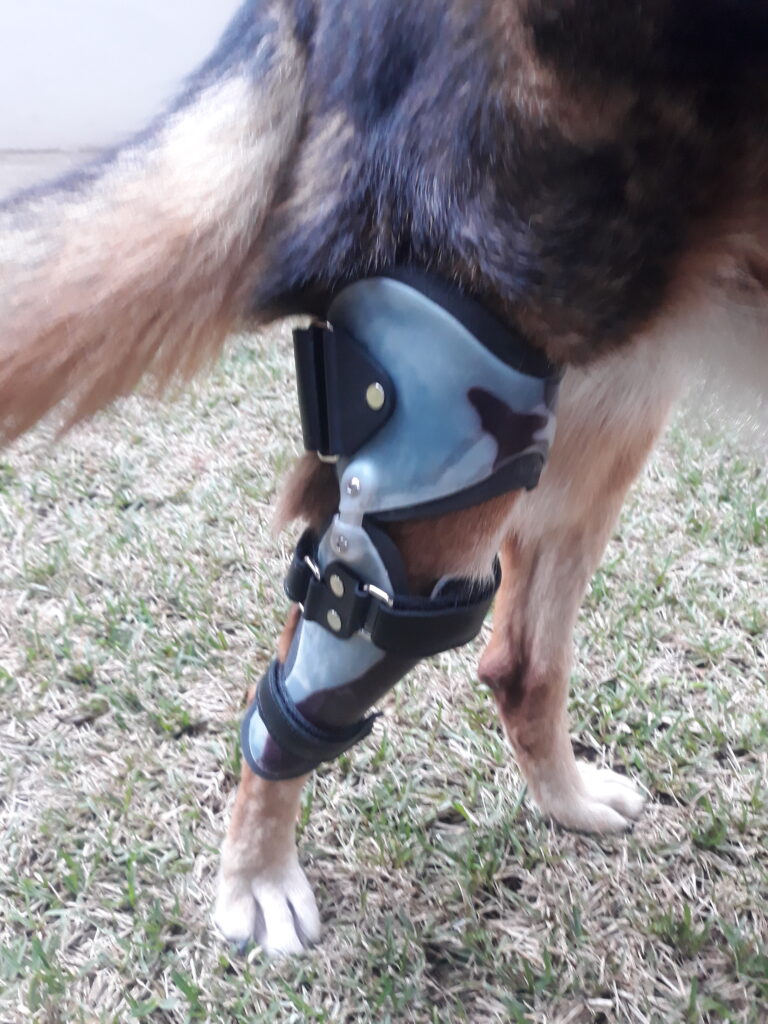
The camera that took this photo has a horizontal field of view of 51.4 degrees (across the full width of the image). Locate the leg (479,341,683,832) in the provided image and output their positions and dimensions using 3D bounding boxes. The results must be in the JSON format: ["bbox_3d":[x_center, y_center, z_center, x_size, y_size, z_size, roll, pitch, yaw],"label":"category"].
[{"bbox_3d":[0.122,0.053,0.549,0.145,0.360,0.100,4,28,7],"label":"leg"}]

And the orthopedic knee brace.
[{"bbox_3d":[0.012,0.003,0.506,0.170,0.310,0.125,18,29,16],"label":"orthopedic knee brace"}]

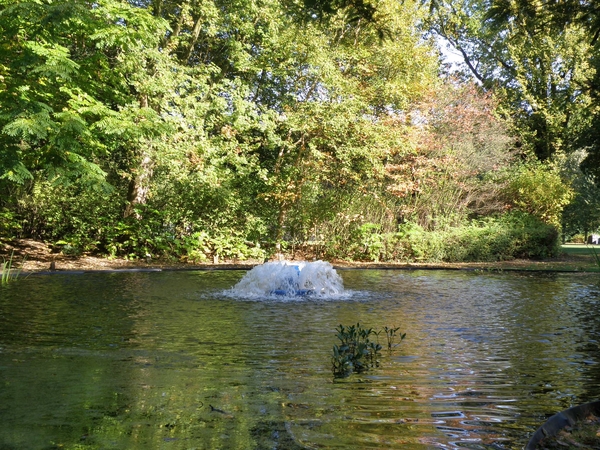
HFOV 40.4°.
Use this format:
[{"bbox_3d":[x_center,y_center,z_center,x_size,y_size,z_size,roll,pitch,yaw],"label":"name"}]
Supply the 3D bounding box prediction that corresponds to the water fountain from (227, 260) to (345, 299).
[{"bbox_3d":[-0.330,1.180,18.400,2.650,0.740,2.500,0,0,0],"label":"water fountain"}]

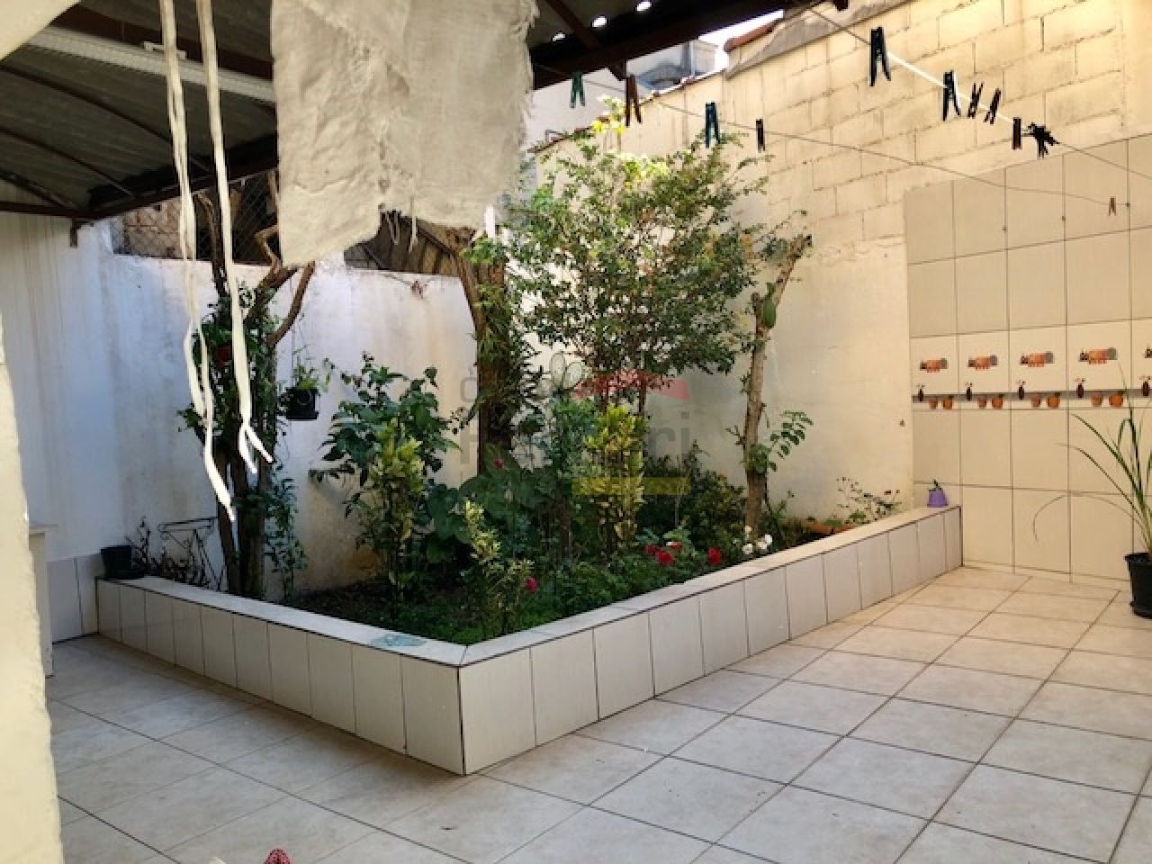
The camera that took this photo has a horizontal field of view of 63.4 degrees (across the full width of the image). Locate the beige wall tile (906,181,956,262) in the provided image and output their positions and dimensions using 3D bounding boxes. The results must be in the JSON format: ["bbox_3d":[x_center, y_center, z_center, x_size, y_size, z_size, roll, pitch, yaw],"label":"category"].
[{"bbox_3d":[2.162,-1.283,5.712,0.015,0.456,0.323,-6,5,-36],"label":"beige wall tile"}]

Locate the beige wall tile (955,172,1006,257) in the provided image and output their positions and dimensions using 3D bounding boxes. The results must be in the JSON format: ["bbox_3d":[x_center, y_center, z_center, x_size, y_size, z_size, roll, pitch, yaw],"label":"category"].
[{"bbox_3d":[2.384,-1.286,5.497,0.012,0.462,0.320,-5,3,-37],"label":"beige wall tile"}]

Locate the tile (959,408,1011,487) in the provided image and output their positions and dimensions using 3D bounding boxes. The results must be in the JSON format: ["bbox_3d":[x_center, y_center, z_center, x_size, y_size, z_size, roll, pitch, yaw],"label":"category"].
[{"bbox_3d":[2.437,0.097,5.542,0.015,0.456,0.323,-6,5,-36],"label":"tile"}]

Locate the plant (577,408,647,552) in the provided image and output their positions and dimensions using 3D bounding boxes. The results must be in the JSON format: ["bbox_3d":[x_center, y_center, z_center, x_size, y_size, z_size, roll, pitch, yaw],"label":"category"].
[{"bbox_3d":[0.194,0.261,4.950,0.360,0.820,0.360,-4,4,0],"label":"plant"}]

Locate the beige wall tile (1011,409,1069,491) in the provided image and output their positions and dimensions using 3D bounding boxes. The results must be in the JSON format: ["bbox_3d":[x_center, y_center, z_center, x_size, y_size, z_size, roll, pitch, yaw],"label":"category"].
[{"bbox_3d":[2.630,0.103,5.279,0.015,0.456,0.323,-6,5,-36],"label":"beige wall tile"}]

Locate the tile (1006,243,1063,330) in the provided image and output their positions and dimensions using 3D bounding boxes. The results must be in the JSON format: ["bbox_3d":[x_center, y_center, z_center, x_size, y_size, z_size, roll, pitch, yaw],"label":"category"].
[{"bbox_3d":[2.599,-0.821,5.260,0.012,0.462,0.320,-5,3,-37],"label":"tile"}]

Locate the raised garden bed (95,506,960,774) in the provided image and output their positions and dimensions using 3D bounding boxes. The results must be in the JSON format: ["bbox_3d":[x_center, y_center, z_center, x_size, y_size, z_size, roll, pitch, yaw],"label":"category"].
[{"bbox_3d":[-0.205,0.832,5.570,3.780,0.360,3.280,-5,4,-43],"label":"raised garden bed"}]

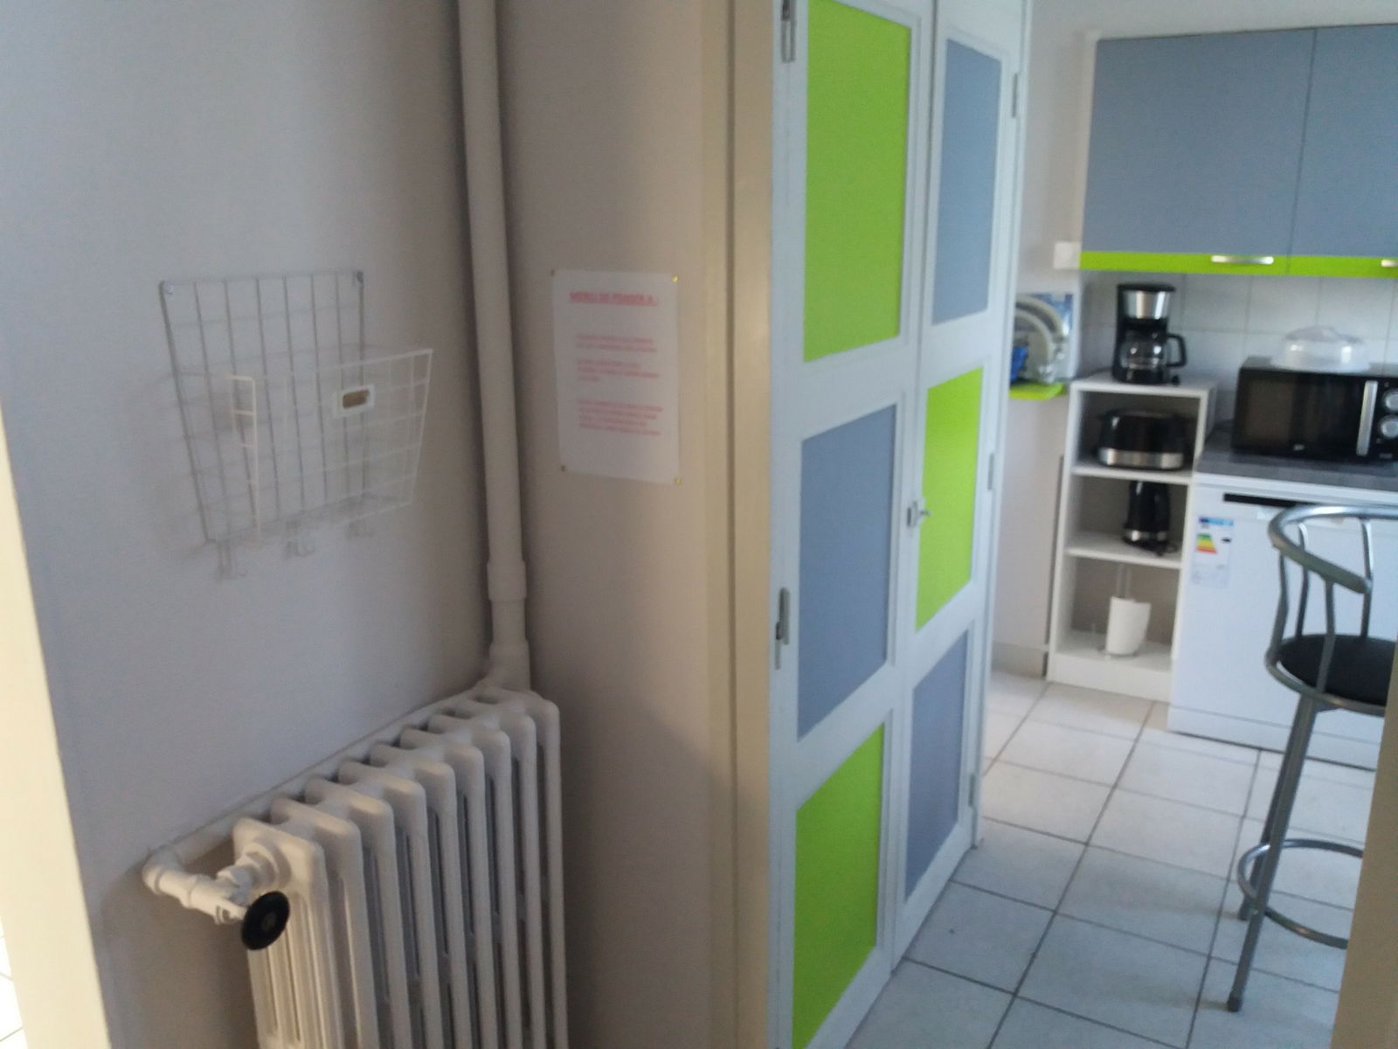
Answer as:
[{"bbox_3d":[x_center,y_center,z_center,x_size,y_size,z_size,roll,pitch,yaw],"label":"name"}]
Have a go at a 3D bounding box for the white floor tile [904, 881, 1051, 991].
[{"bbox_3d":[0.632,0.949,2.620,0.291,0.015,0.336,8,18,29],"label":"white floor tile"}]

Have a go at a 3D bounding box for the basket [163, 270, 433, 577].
[{"bbox_3d":[-0.455,-0.123,1.367,0.137,0.346,0.290,8,18,29],"label":"basket"}]

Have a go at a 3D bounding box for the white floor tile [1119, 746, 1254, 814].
[{"bbox_3d":[1.426,0.746,3.311,0.336,0.015,0.336,8,18,29],"label":"white floor tile"}]

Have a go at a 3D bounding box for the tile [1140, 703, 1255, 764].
[{"bbox_3d":[1.599,0.665,3.593,0.336,0.015,0.336,8,18,29],"label":"tile"}]

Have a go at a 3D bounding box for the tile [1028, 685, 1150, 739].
[{"bbox_3d":[1.305,0.622,3.761,0.336,0.015,0.336,8,18,29],"label":"tile"}]

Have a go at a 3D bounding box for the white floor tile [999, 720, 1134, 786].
[{"bbox_3d":[1.132,0.703,3.479,0.336,0.015,0.336,8,18,29],"label":"white floor tile"}]

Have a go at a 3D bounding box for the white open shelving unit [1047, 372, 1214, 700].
[{"bbox_3d":[1.492,0.029,3.889,0.413,1.054,0.341,8,18,29],"label":"white open shelving unit"}]

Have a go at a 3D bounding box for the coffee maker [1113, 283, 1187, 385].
[{"bbox_3d":[1.482,-0.630,3.726,0.205,0.307,0.215,4,16,18],"label":"coffee maker"}]

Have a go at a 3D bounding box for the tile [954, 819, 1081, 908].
[{"bbox_3d":[0.795,0.866,2.909,0.315,0.015,0.336,8,18,29],"label":"tile"}]

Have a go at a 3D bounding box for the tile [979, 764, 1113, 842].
[{"bbox_3d":[0.959,0.784,3.196,0.336,0.015,0.336,8,18,29],"label":"tile"}]

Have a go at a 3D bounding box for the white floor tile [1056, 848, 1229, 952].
[{"bbox_3d":[1.079,0.908,2.746,0.336,0.015,0.336,8,18,29],"label":"white floor tile"}]

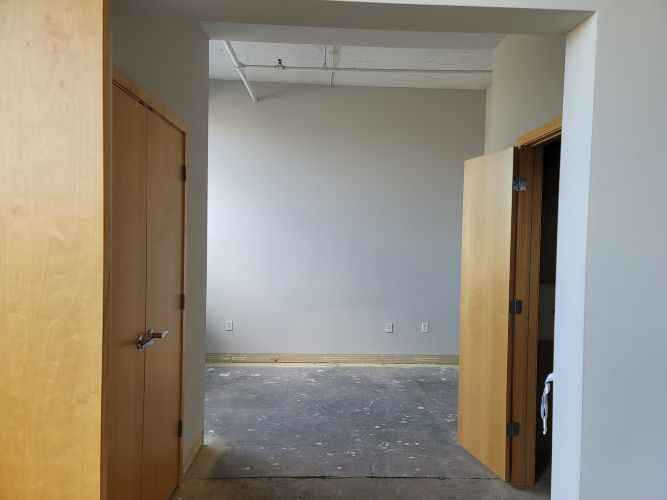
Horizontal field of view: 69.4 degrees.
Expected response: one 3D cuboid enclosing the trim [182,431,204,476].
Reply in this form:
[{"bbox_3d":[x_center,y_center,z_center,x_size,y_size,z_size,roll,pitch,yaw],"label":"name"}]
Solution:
[{"bbox_3d":[-0.921,1.323,3.157,0.016,0.115,0.416,1,1,1],"label":"trim"}]

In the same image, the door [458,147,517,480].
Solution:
[{"bbox_3d":[1.015,0.390,3.208,0.037,2.040,0.567,1,1,-15],"label":"door"}]

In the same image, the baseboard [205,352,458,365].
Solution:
[{"bbox_3d":[0.090,1.296,5.696,3.155,0.115,0.018,1,1,-3],"label":"baseboard"}]

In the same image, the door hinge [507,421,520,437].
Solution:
[{"bbox_3d":[1.106,1.105,2.961,0.083,0.090,0.018,1,1,-9],"label":"door hinge"}]

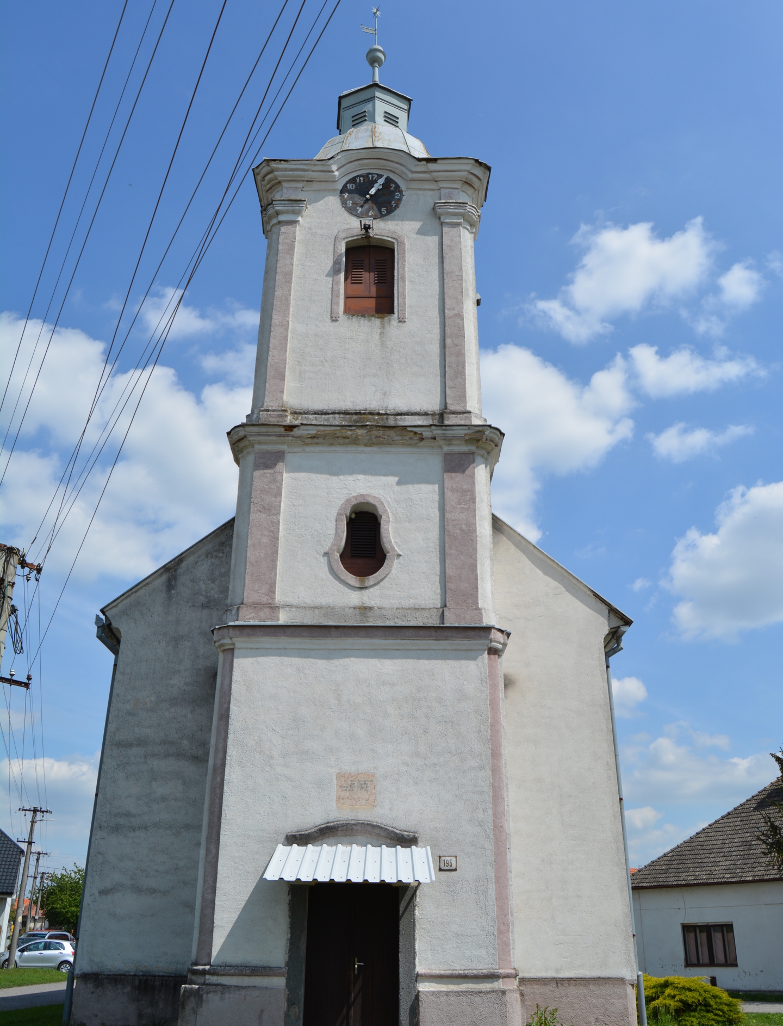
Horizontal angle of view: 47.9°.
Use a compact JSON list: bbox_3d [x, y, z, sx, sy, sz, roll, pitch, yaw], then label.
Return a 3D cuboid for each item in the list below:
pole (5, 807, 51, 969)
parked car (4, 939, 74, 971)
[{"bbox_3d":[-16.548,16.784,39.655,1.520,6.980,0.320,9,-28,-17],"label":"pole"},{"bbox_3d":[-16.336,20.583,40.890,3.780,1.530,1.700,6,-27,-11],"label":"parked car"}]

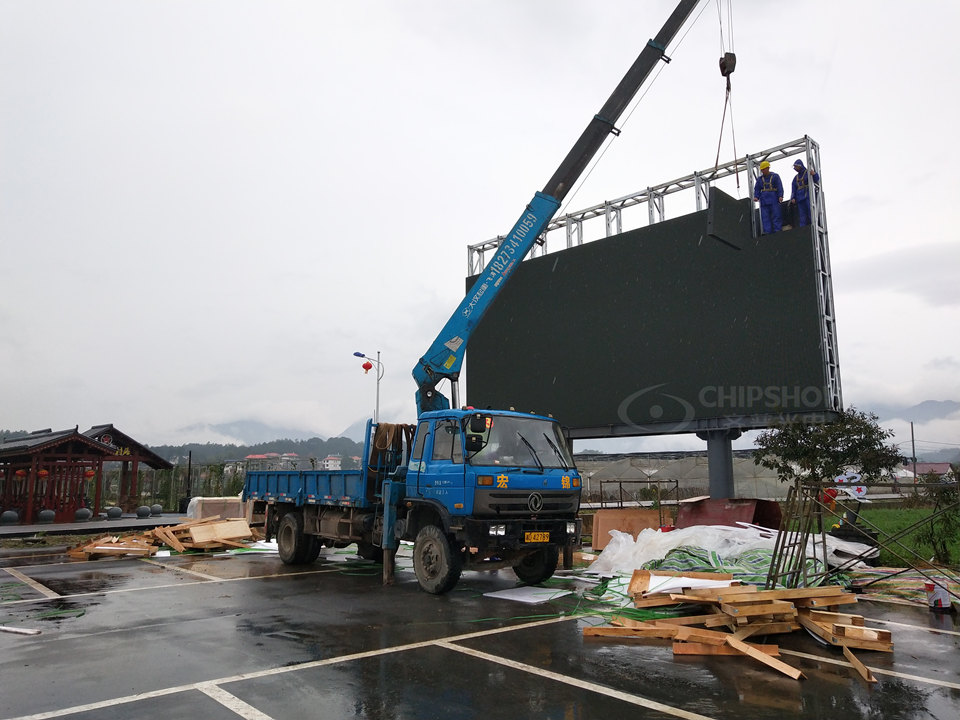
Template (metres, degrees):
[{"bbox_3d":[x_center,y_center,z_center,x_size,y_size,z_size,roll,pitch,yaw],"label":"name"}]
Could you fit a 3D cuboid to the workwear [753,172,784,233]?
[{"bbox_3d":[6.434,-3.501,18.554,0.600,1.460,0.340,-5,-10,28],"label":"workwear"}]

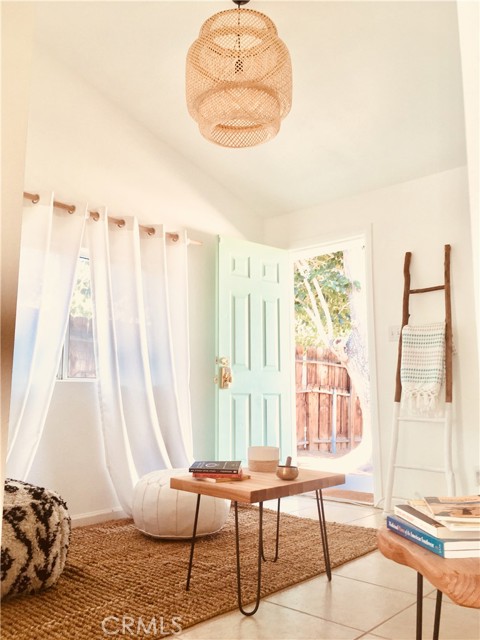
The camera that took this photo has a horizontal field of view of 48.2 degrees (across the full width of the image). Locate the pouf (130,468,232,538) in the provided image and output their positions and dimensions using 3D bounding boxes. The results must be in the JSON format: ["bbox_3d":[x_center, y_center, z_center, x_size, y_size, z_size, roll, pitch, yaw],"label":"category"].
[{"bbox_3d":[-0.342,1.074,3.166,0.575,0.357,0.575,0,-8,0],"label":"pouf"}]

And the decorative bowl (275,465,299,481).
[{"bbox_3d":[0.201,0.653,2.293,0.097,0.056,0.097,0,-8,0],"label":"decorative bowl"}]

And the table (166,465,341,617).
[{"bbox_3d":[0.089,0.917,2.329,0.471,0.458,0.622,-8,-11,44],"label":"table"}]

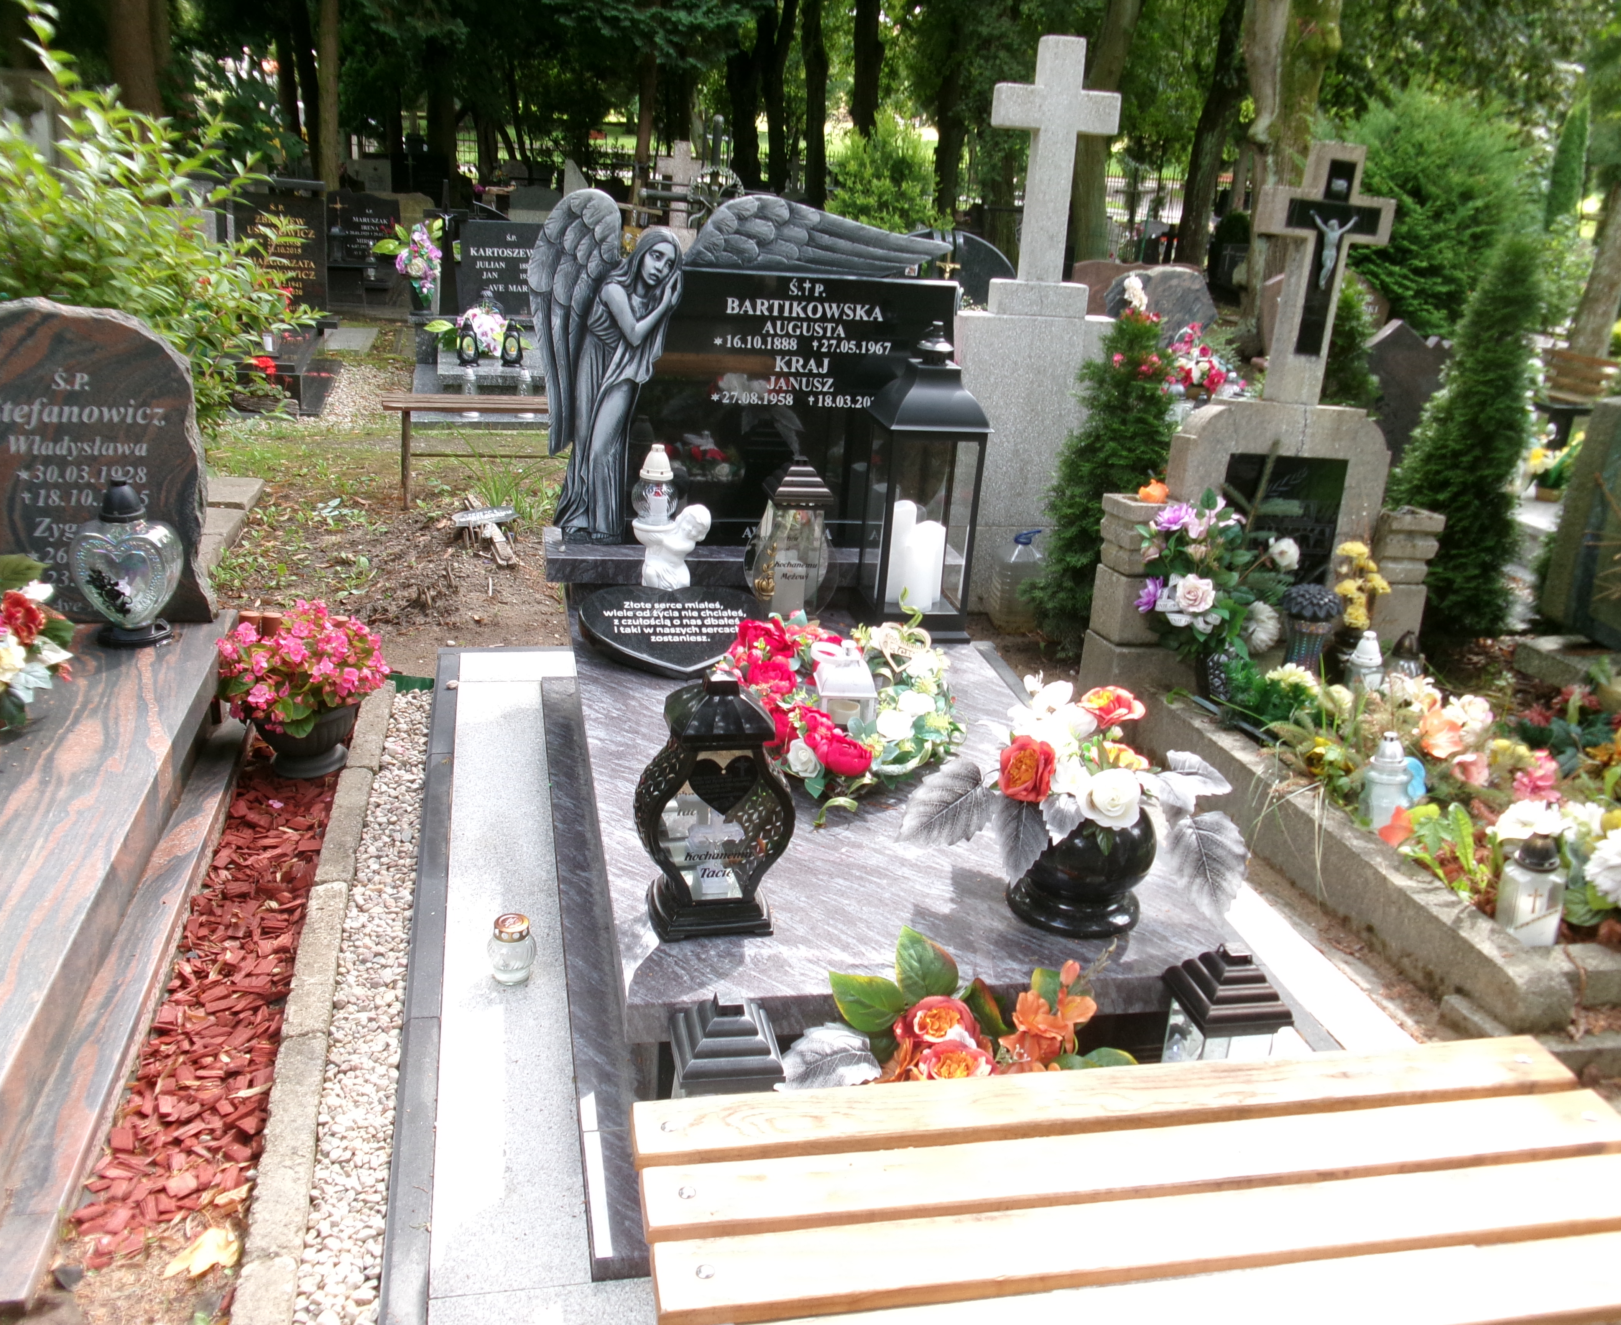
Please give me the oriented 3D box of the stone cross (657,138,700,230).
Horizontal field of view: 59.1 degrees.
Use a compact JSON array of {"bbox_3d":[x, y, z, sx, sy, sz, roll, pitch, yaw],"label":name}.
[{"bbox_3d":[-1.073,-3.880,11.628,0.388,0.697,0.135,0,20,-12],"label":"stone cross"}]

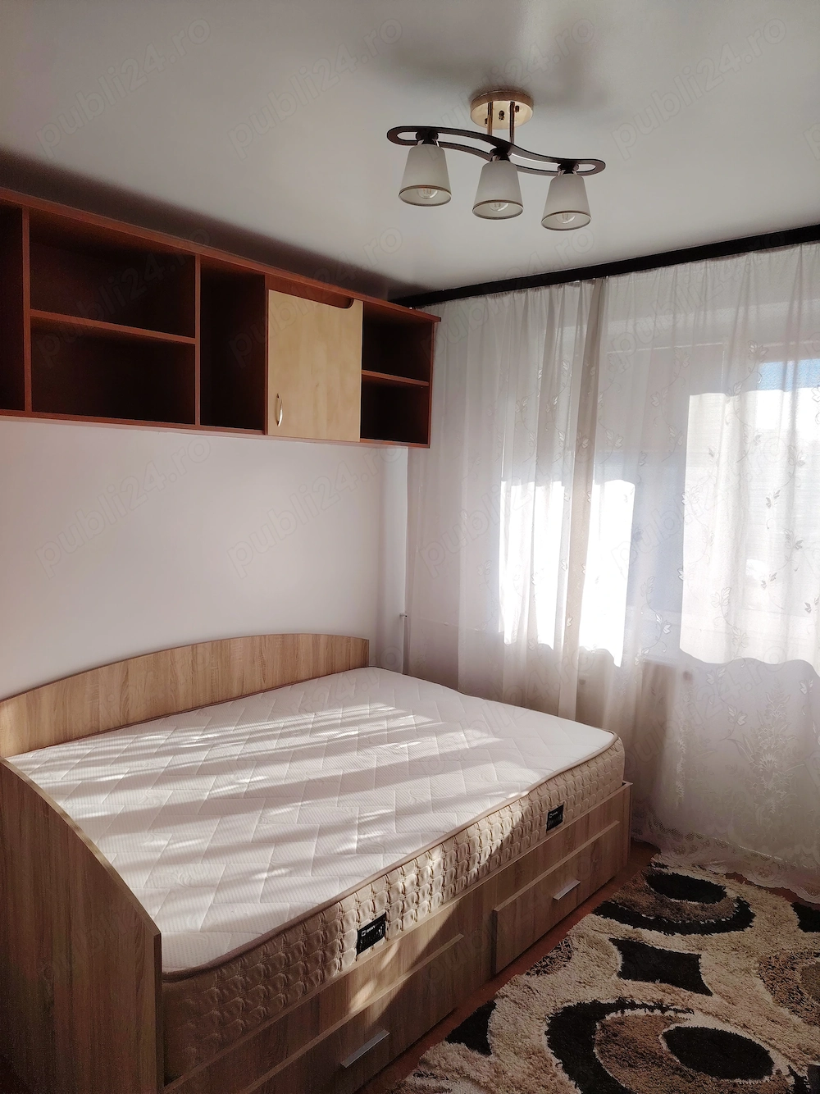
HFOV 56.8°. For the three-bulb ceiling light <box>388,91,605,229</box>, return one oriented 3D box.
[{"bbox_3d":[0.218,-0.935,1.825,0.556,0.242,0.151,0,6,-22],"label":"three-bulb ceiling light"}]

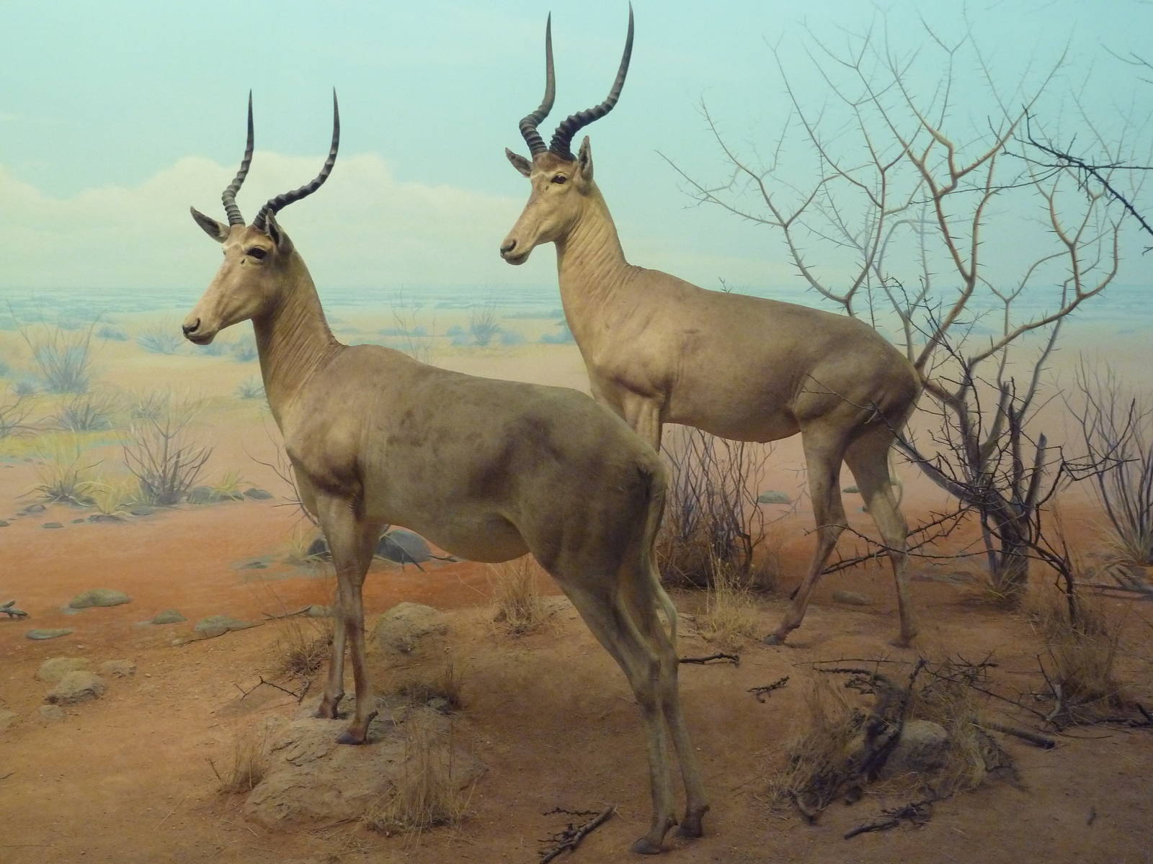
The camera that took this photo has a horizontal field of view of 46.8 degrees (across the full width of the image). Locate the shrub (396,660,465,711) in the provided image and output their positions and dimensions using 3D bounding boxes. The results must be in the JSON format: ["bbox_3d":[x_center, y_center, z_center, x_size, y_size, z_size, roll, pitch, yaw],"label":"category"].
[{"bbox_3d":[-0.428,0.749,3.920,0.190,0.120,0.150,0,6,0],"label":"shrub"}]

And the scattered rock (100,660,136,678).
[{"bbox_3d":[-1.403,0.726,4.080,0.110,0.043,0.080,0,6,0],"label":"scattered rock"}]

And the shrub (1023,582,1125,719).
[{"bbox_3d":[1.508,0.660,4.050,0.280,0.360,0.260,0,6,0],"label":"shrub"}]

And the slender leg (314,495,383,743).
[{"bbox_3d":[-0.633,0.520,3.700,0.170,0.690,0.130,4,8,28],"label":"slender leg"}]

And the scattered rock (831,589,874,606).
[{"bbox_3d":[0.978,0.589,4.720,0.148,0.045,0.090,0,6,0],"label":"scattered rock"}]

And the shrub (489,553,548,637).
[{"bbox_3d":[-0.184,0.516,4.250,0.185,0.265,0.170,0,6,0],"label":"shrub"}]

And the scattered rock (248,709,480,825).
[{"bbox_3d":[-0.567,0.884,3.530,0.620,0.170,0.520,0,7,0],"label":"scattered rock"}]

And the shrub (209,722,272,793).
[{"bbox_3d":[-0.838,0.814,3.320,0.145,0.165,0.125,0,6,0],"label":"shrub"}]

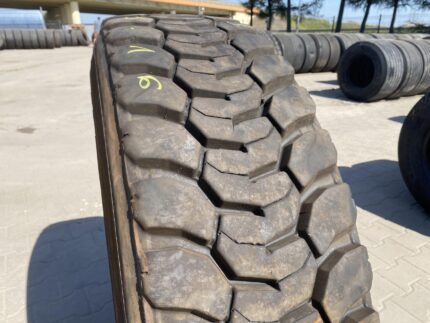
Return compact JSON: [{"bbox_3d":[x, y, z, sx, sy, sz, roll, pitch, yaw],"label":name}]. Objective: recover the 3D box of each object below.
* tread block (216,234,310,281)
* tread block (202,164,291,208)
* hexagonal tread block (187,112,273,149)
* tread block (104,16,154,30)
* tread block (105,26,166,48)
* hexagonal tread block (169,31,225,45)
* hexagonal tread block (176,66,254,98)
[{"bbox_3d":[0.049,0.096,0.324,0.101,0.047,0.018,5,-16,-15],"label":"tread block"},{"bbox_3d":[0.035,0.028,0.343,0.101,0.047,0.018,4,-23,-13],"label":"tread block"},{"bbox_3d":[0.019,-0.035,0.370,0.101,0.018,0.047,3,60,-12],"label":"hexagonal tread block"},{"bbox_3d":[-0.136,-0.218,0.524,0.081,0.018,0.057,-5,34,-2],"label":"tread block"},{"bbox_3d":[-0.114,-0.178,0.471,0.081,0.018,0.057,-3,41,-2],"label":"tread block"},{"bbox_3d":[-0.021,-0.173,0.473,0.097,0.018,0.044,-13,46,-24],"label":"hexagonal tread block"},{"bbox_3d":[0.001,-0.094,0.405,0.101,0.018,0.047,2,53,-11],"label":"hexagonal tread block"}]

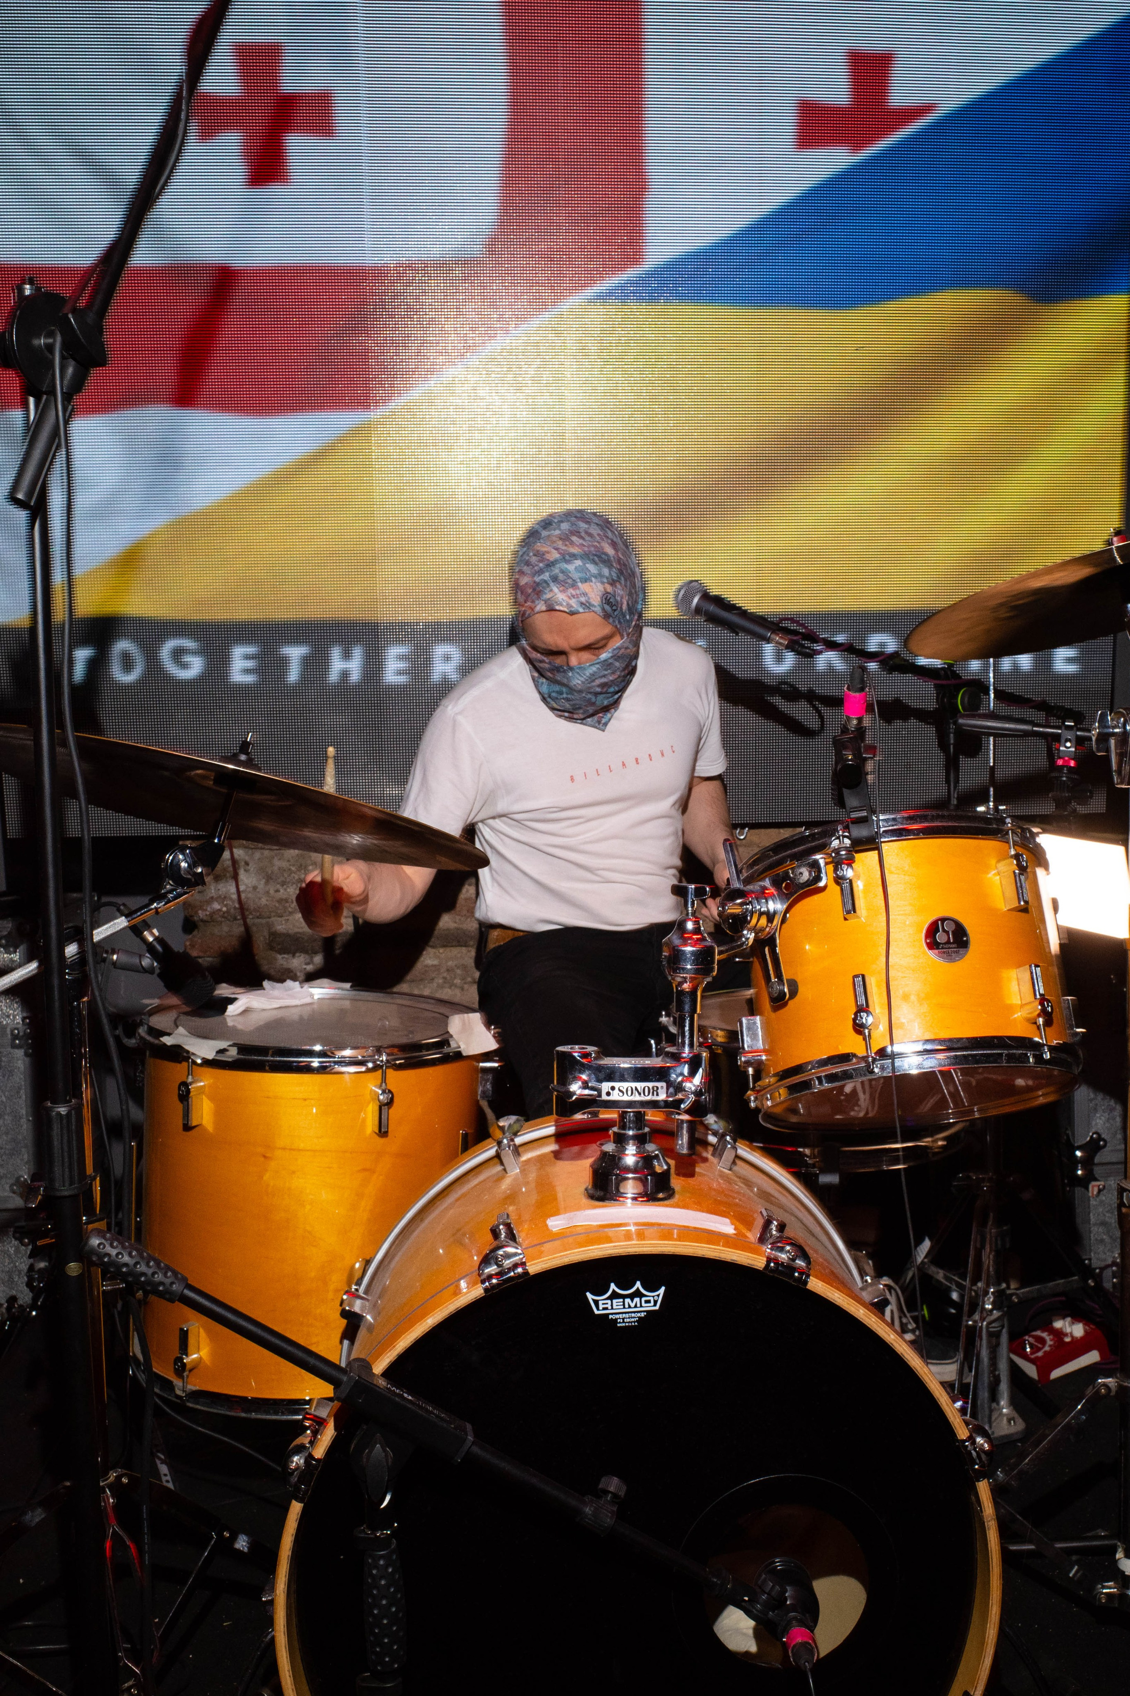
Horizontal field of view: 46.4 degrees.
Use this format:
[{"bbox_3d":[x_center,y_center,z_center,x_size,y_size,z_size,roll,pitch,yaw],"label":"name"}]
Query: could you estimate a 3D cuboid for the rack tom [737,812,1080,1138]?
[{"bbox_3d":[0.339,0.138,1.342,0.325,0.250,0.325,-2,-22,-6],"label":"rack tom"}]

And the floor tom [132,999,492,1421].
[{"bbox_3d":[-0.309,0.411,1.630,0.425,0.420,0.425,2,3,-3],"label":"floor tom"}]

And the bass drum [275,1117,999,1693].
[{"bbox_3d":[0.052,0.580,1.250,0.580,0.580,0.420,-1,4,-3],"label":"bass drum"}]

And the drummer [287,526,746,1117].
[{"bbox_3d":[0.050,0.180,1.900,0.750,1.270,0.750,-1,5,-13],"label":"drummer"}]

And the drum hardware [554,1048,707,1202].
[{"bbox_3d":[0.058,0.237,1.148,0.132,0.125,0.080,-1,5,-3],"label":"drum hardware"}]

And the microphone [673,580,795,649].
[{"bbox_3d":[0.218,-0.296,1.720,0.180,0.052,0.052,30,43,28],"label":"microphone"}]

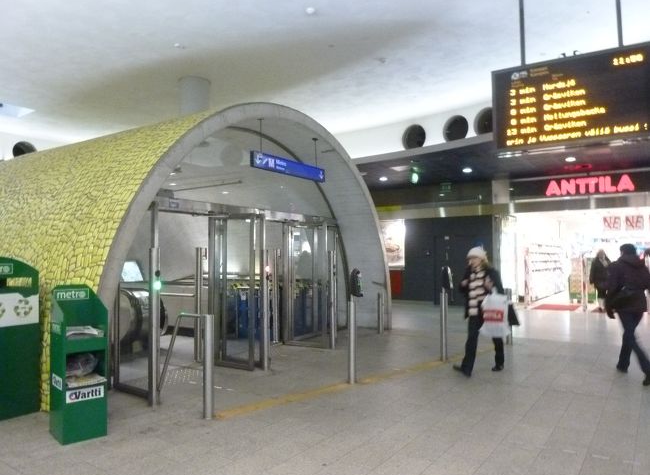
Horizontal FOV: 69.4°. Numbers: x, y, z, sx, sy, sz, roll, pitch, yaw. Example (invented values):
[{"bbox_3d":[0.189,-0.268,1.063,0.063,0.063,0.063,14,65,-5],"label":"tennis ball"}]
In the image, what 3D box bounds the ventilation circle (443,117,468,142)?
[{"bbox_3d":[2.796,-2.252,9.846,0.560,0.560,0.200,-2,-3,41],"label":"ventilation circle"}]

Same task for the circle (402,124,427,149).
[{"bbox_3d":[2.040,-2.209,10.460,0.560,0.560,0.200,-2,-3,37],"label":"circle"}]

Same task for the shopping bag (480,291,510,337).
[{"bbox_3d":[2.110,0.940,5.807,0.370,0.570,0.150,0,-2,1],"label":"shopping bag"}]

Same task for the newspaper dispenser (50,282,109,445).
[{"bbox_3d":[-2.140,1.064,4.106,0.340,1.290,0.395,2,-3,-40],"label":"newspaper dispenser"}]

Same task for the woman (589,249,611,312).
[{"bbox_3d":[7.334,1.153,12.531,0.550,1.690,0.400,-1,-2,20],"label":"woman"}]

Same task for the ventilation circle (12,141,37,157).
[{"bbox_3d":[-7.773,-2.178,12.190,0.560,0.560,0.200,1,-2,-26],"label":"ventilation circle"}]

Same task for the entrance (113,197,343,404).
[{"bbox_3d":[-1.088,0.713,6.595,0.880,2.170,3.710,-2,-3,36],"label":"entrance"}]

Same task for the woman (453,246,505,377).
[{"bbox_3d":[1.995,0.947,6.139,0.580,1.650,0.520,1,-3,-35],"label":"woman"}]

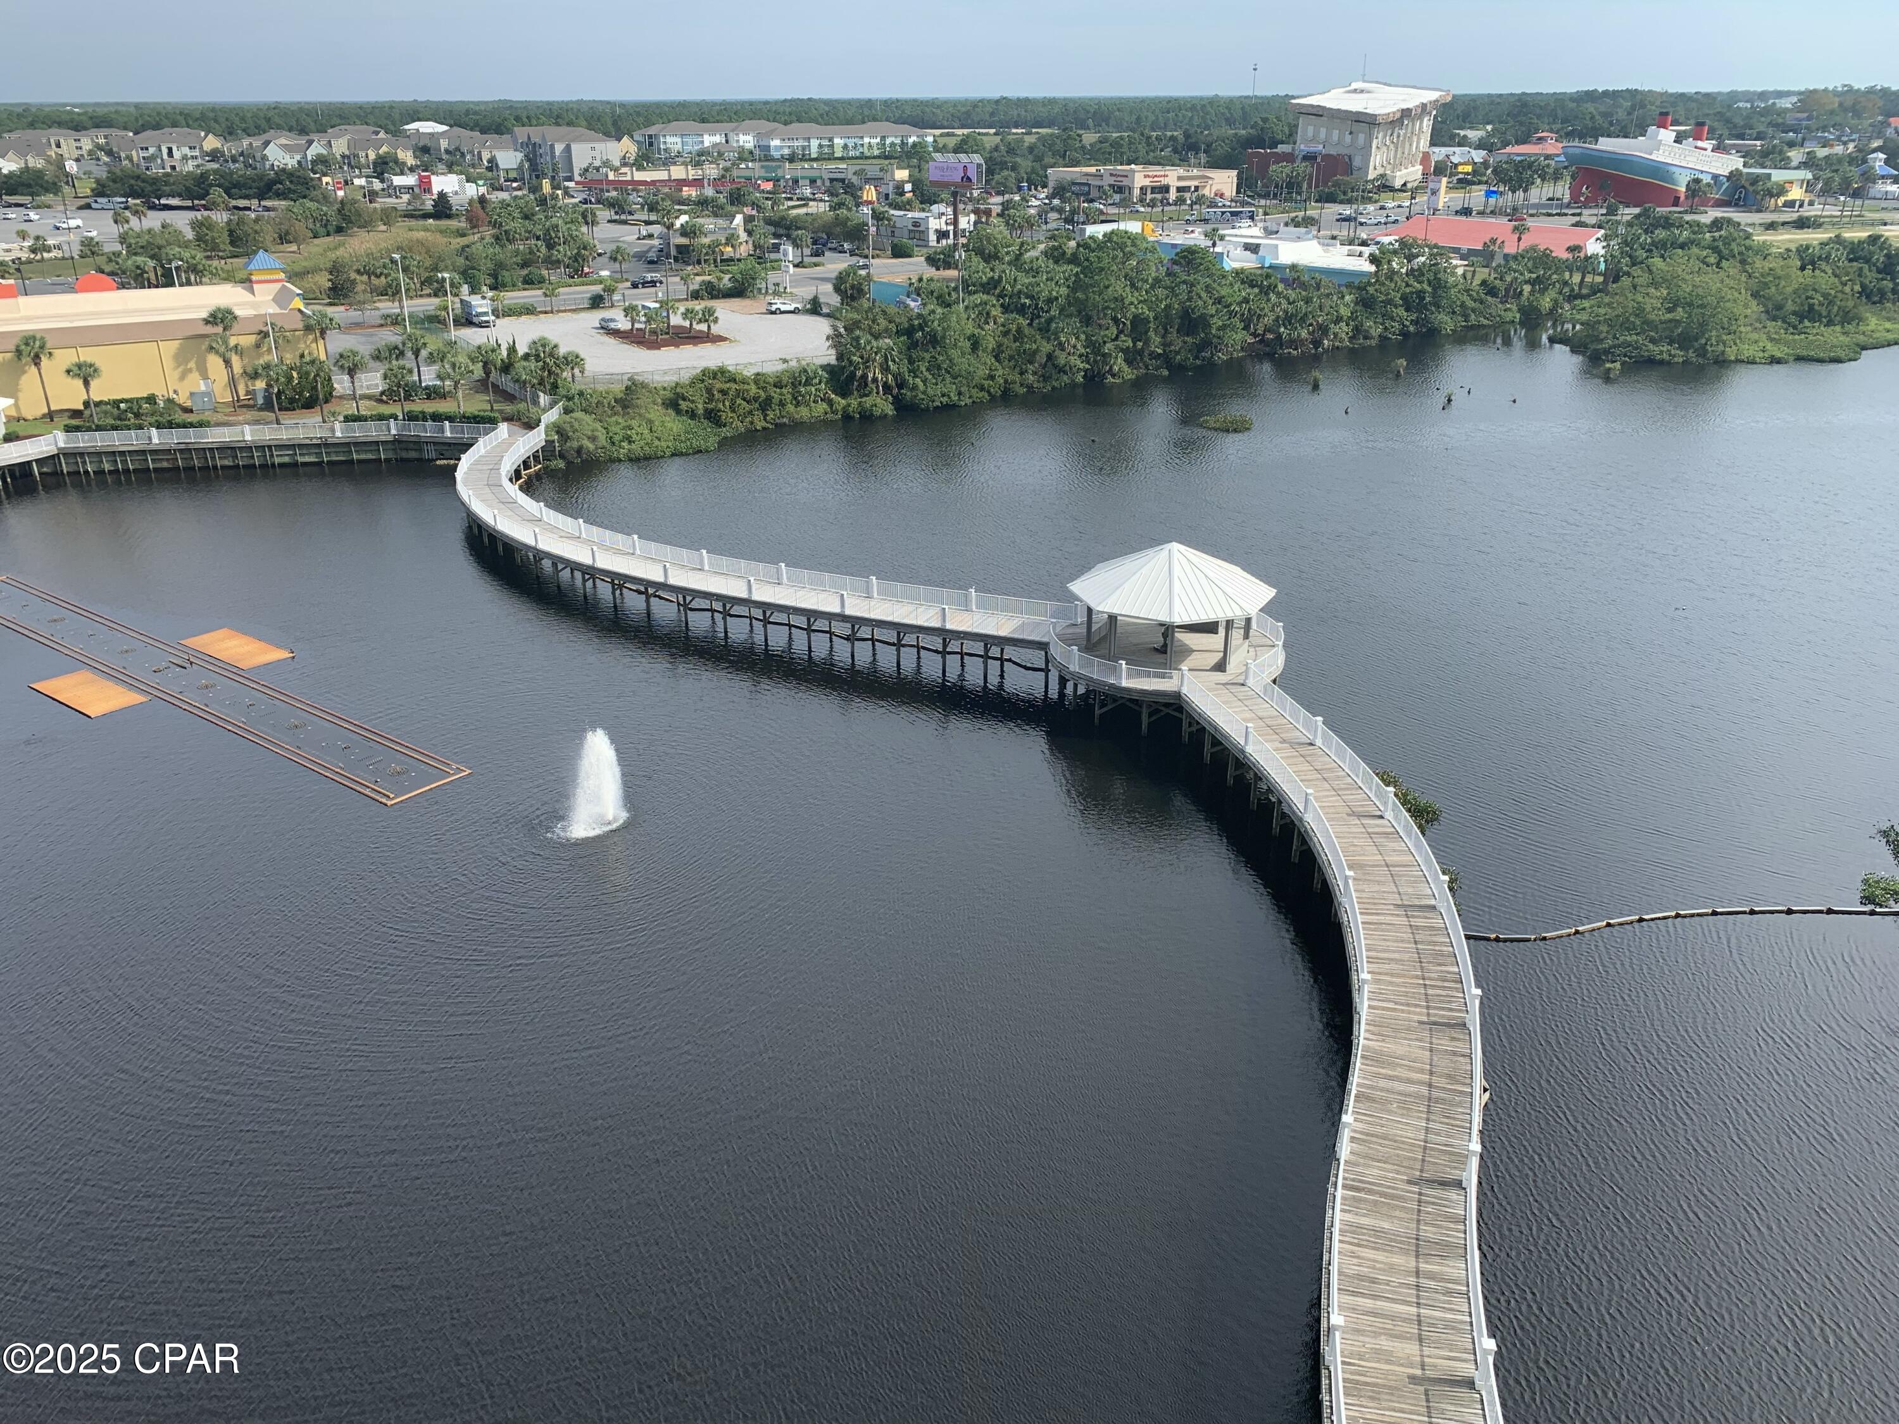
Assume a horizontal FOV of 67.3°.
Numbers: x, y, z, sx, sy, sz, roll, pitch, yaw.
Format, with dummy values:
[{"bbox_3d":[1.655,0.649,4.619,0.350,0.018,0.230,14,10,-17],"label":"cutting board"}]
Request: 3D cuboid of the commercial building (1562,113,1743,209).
[{"bbox_3d":[188.610,-147.690,381.400,45.000,22.490,21.000,-7,24,-16],"label":"commercial building"}]

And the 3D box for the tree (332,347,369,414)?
[{"bbox_3d":[-57.350,-31.830,137.670,3.400,6.670,3.400,0,23,0],"label":"tree"}]

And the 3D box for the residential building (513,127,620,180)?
[{"bbox_3d":[-146.150,-211.000,538.320,38.000,18.030,20.000,17,29,35],"label":"residential building"}]

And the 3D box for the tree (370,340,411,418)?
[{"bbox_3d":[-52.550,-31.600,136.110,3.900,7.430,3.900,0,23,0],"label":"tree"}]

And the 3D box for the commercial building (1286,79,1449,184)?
[{"bbox_3d":[144.030,-198.530,488.110,42.000,31.500,33.000,-19,29,-36],"label":"commercial building"}]

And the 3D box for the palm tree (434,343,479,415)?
[{"bbox_3d":[-47.140,-31.550,136.430,3.800,6.430,3.800,-8,25,-17],"label":"palm tree"}]

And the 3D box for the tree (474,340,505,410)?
[{"bbox_3d":[-44.870,-32.580,138.590,3.200,6.570,3.200,-8,24,-16],"label":"tree"}]

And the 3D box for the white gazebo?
[{"bbox_3d":[12.250,-6.430,78.860,11.010,5.950,11.010,-7,24,-15],"label":"white gazebo"}]

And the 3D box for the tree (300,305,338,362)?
[{"bbox_3d":[-67.240,-39.540,153.740,3.900,8.150,3.900,0,23,0],"label":"tree"}]

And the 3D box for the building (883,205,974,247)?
[{"bbox_3d":[-6.110,-97.270,285.760,18.000,6.400,13.000,20,31,39],"label":"building"}]

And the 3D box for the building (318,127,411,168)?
[{"bbox_3d":[-262.240,-255.590,644.840,38.000,16.600,26.000,-8,25,-17],"label":"building"}]

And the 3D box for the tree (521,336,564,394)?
[{"bbox_3d":[-41.460,-35.370,145.860,3.900,5.870,3.900,-7,24,-14],"label":"tree"}]

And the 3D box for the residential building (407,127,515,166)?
[{"bbox_3d":[-186.150,-216.100,548.910,36.000,12.500,17.000,-19,29,-36],"label":"residential building"}]

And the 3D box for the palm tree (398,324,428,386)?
[{"bbox_3d":[-55.610,-36.810,149.440,3.100,6.430,3.100,0,23,0],"label":"palm tree"}]

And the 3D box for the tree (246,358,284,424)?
[{"bbox_3d":[-63.610,-29.960,133.460,3.600,6.070,3.600,-11,26,-23],"label":"tree"}]

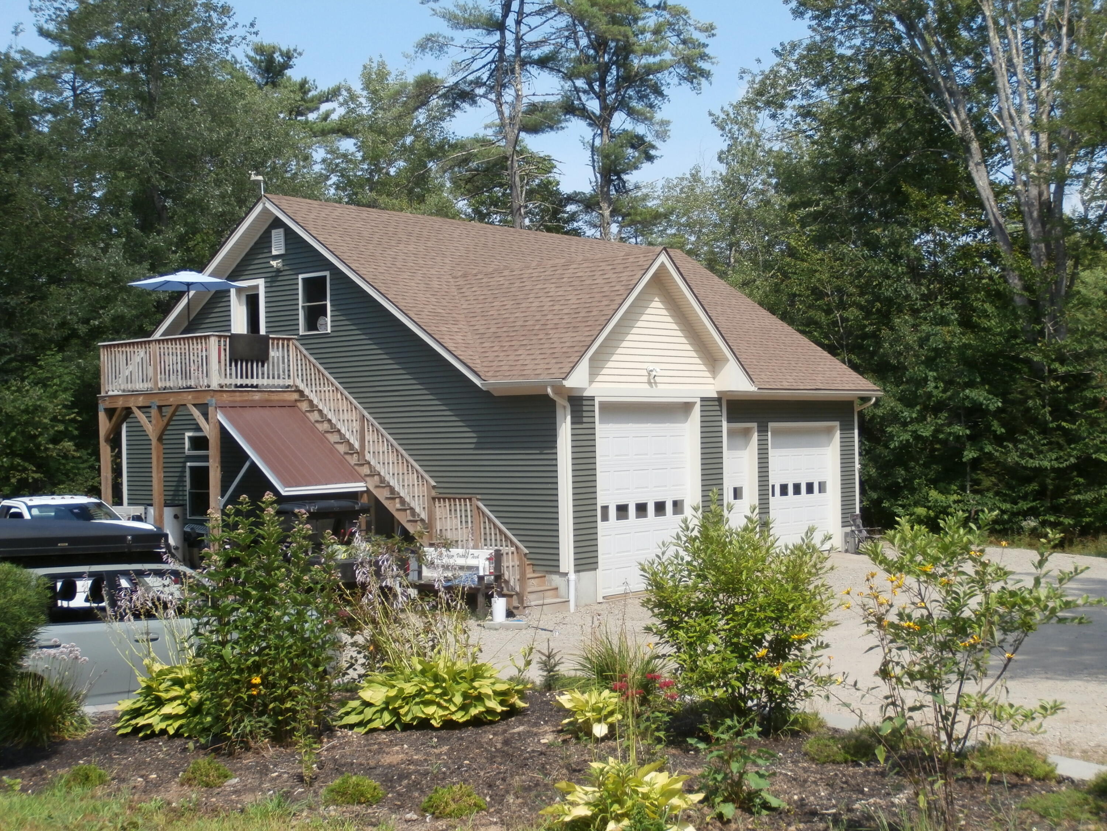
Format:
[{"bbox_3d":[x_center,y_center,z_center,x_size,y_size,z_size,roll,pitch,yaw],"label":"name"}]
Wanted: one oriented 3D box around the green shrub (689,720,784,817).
[{"bbox_3d":[0.828,1.548,6.800,0.430,0.400,0.387,-1,-1,7],"label":"green shrub"}]

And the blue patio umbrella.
[{"bbox_3d":[-7.266,-1.654,29.980,2.260,2.475,2.260,-2,-1,40],"label":"blue patio umbrella"}]

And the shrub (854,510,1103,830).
[{"bbox_3d":[2.060,1.157,7.300,1.193,1.343,1.014,-1,-1,16],"label":"shrub"}]

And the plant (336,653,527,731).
[{"bbox_3d":[-0.741,1.655,9.100,1.152,0.430,1.037,-1,-1,-5],"label":"plant"}]

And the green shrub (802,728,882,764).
[{"bbox_3d":[1.497,1.662,7.800,0.413,0.170,0.351,-1,-1,11],"label":"green shrub"}]

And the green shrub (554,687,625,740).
[{"bbox_3d":[0.203,1.668,8.500,0.381,0.270,0.343,-1,-1,1],"label":"green shrub"}]

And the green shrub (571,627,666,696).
[{"bbox_3d":[0.414,1.579,9.350,0.586,0.500,0.528,-1,-1,3],"label":"green shrub"}]

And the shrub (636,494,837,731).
[{"bbox_3d":[1.030,1.115,8.400,1.078,1.297,0.992,-1,-1,7],"label":"shrub"}]

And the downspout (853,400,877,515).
[{"bbox_3d":[7.634,1.340,36.809,0.620,3.550,0.120,-2,-1,40],"label":"downspout"}]

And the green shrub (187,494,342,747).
[{"bbox_3d":[-1.643,1.134,8.550,0.881,1.376,0.749,-1,-1,-11],"label":"green shrub"}]

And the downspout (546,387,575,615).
[{"bbox_3d":[0.146,1.427,25.499,0.100,3.850,0.590,-2,-1,40],"label":"downspout"}]

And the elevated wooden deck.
[{"bbox_3d":[-4.270,0.959,27.441,9.350,4.880,3.100,-2,-1,40],"label":"elevated wooden deck"}]

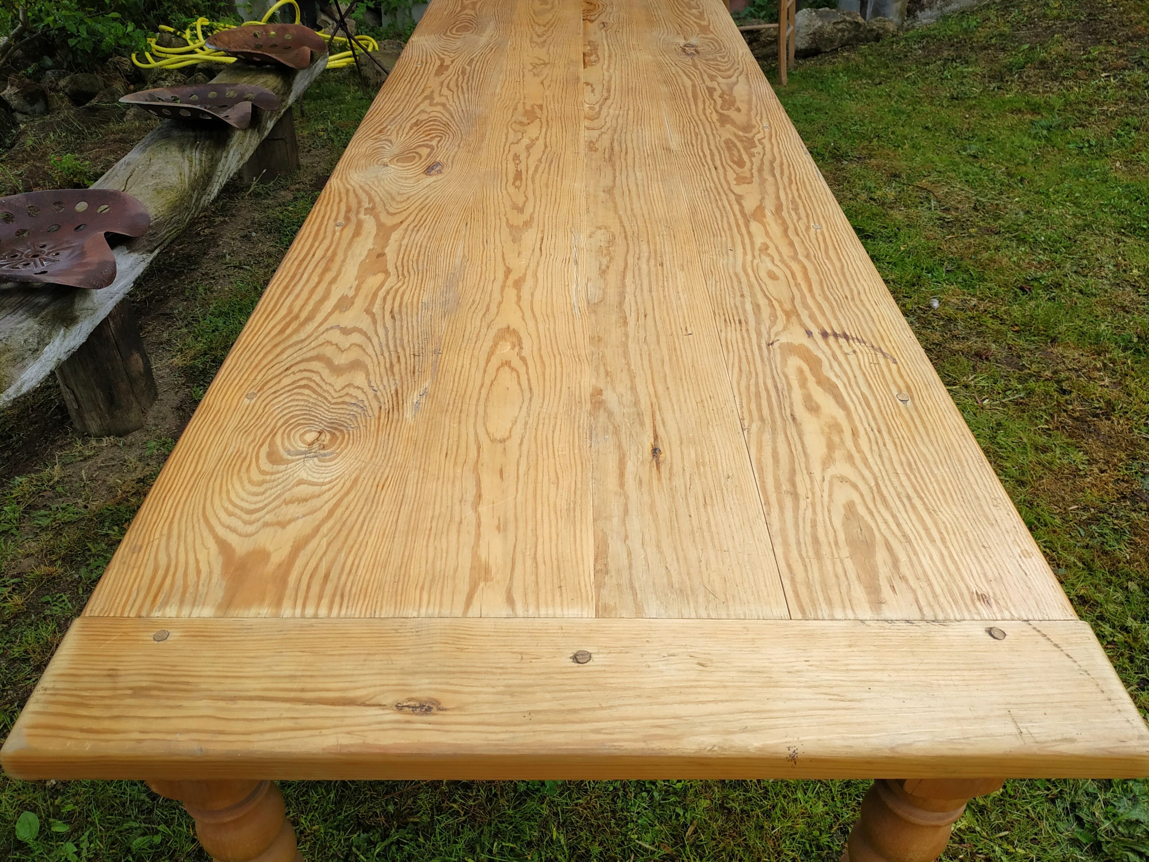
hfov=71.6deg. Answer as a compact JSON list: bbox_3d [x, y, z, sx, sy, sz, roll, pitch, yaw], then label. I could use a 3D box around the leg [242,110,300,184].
[{"bbox_3d":[-1.227,-1.172,3.175,0.217,0.305,0.217,3,41,-3],"label":"leg"}]

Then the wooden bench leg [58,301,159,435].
[{"bbox_3d":[-1.183,-0.162,2.003,0.210,0.310,0.210,6,41,-5],"label":"wooden bench leg"}]

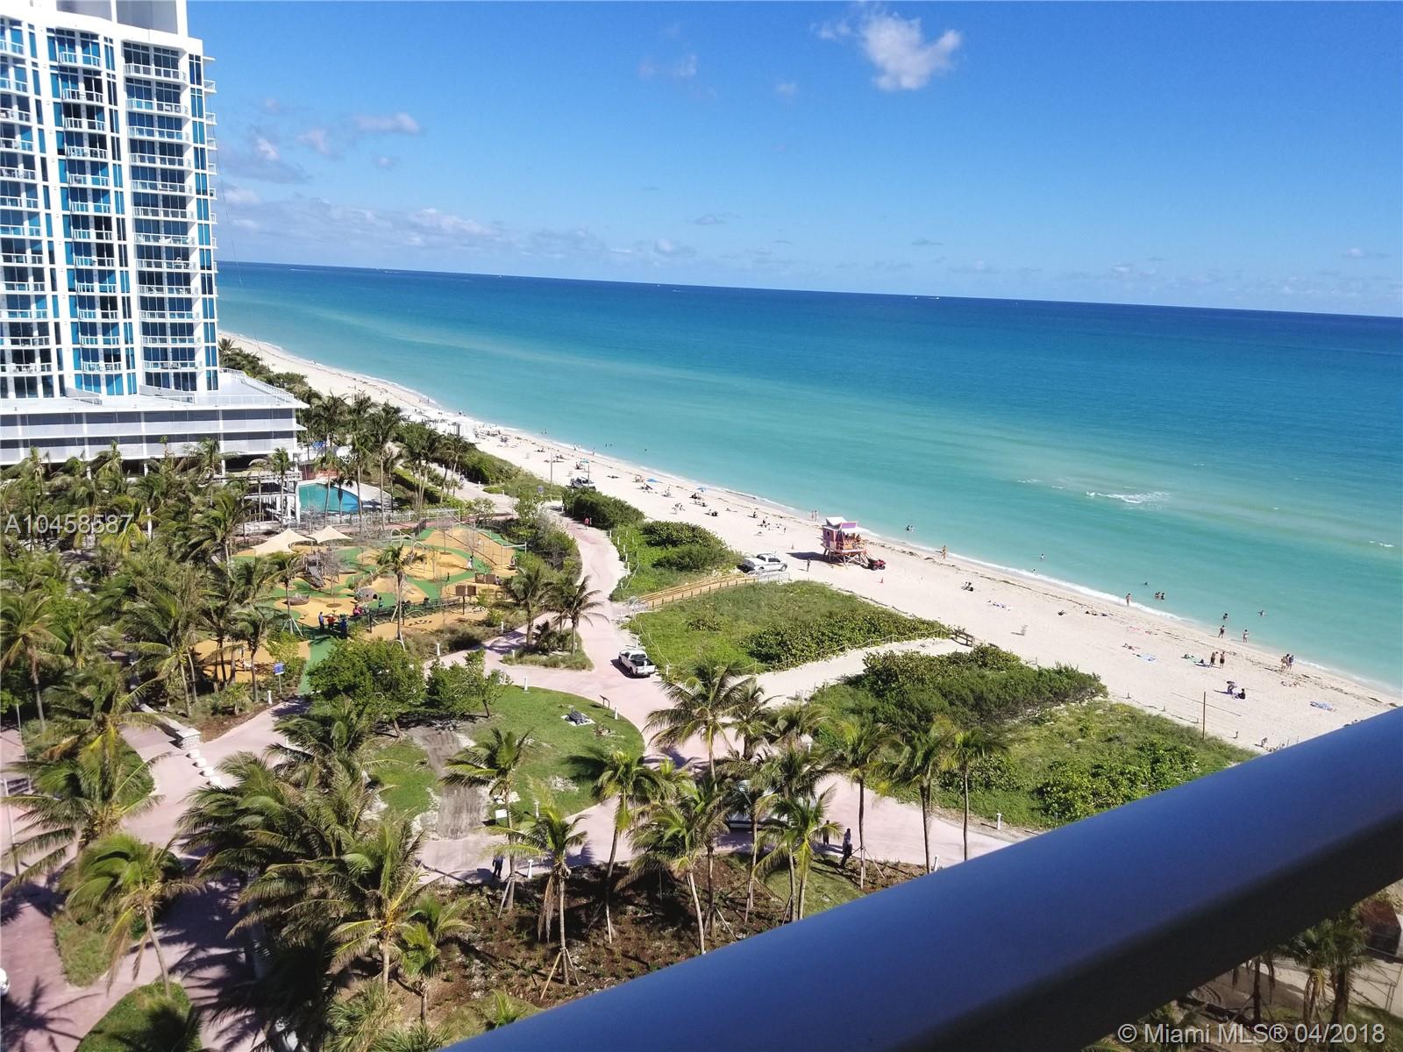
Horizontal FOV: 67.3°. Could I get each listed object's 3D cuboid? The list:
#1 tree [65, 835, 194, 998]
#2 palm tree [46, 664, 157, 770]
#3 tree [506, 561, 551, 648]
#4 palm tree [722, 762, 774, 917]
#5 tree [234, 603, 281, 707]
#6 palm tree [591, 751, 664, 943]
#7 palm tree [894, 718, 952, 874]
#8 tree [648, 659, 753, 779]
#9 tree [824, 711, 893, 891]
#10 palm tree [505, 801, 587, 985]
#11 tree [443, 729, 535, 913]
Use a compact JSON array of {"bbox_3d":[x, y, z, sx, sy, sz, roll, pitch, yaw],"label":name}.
[{"bbox_3d":[-26.190,18.100,48.750,6.100,8.310,6.100,-5,15,-30],"label":"tree"},{"bbox_3d":[-36.373,13.015,64.200,6.150,9.330,5.840,-5,15,-30],"label":"palm tree"},{"bbox_3d":[-15.812,7.264,96.126,4.420,7.980,4.200,1,13,-9],"label":"tree"},{"bbox_3d":[2.499,16.734,55.936,3.340,8.440,3.340,3,13,0],"label":"palm tree"},{"bbox_3d":[-34.530,10.130,81.990,3.640,8.010,3.640,-3,14,-23],"label":"tree"},{"bbox_3d":[-3.940,16.820,54.090,3.750,10.460,3.750,2,13,-4],"label":"palm tree"},{"bbox_3d":[12.900,16.270,61.840,3.450,9.600,3.450,6,13,13],"label":"palm tree"},{"bbox_3d":[-0.245,13.584,66.187,6.710,9.700,6.710,3,13,0],"label":"tree"},{"bbox_3d":[8.484,15.624,58.427,3.720,10.020,3.720,3,13,0],"label":"tree"},{"bbox_3d":[-7.336,17.341,49.503,4.030,9.270,4.030,3,13,0],"label":"palm tree"},{"bbox_3d":[-11.175,15.723,55.520,4.720,10.290,4.490,0,13,-11],"label":"tree"}]

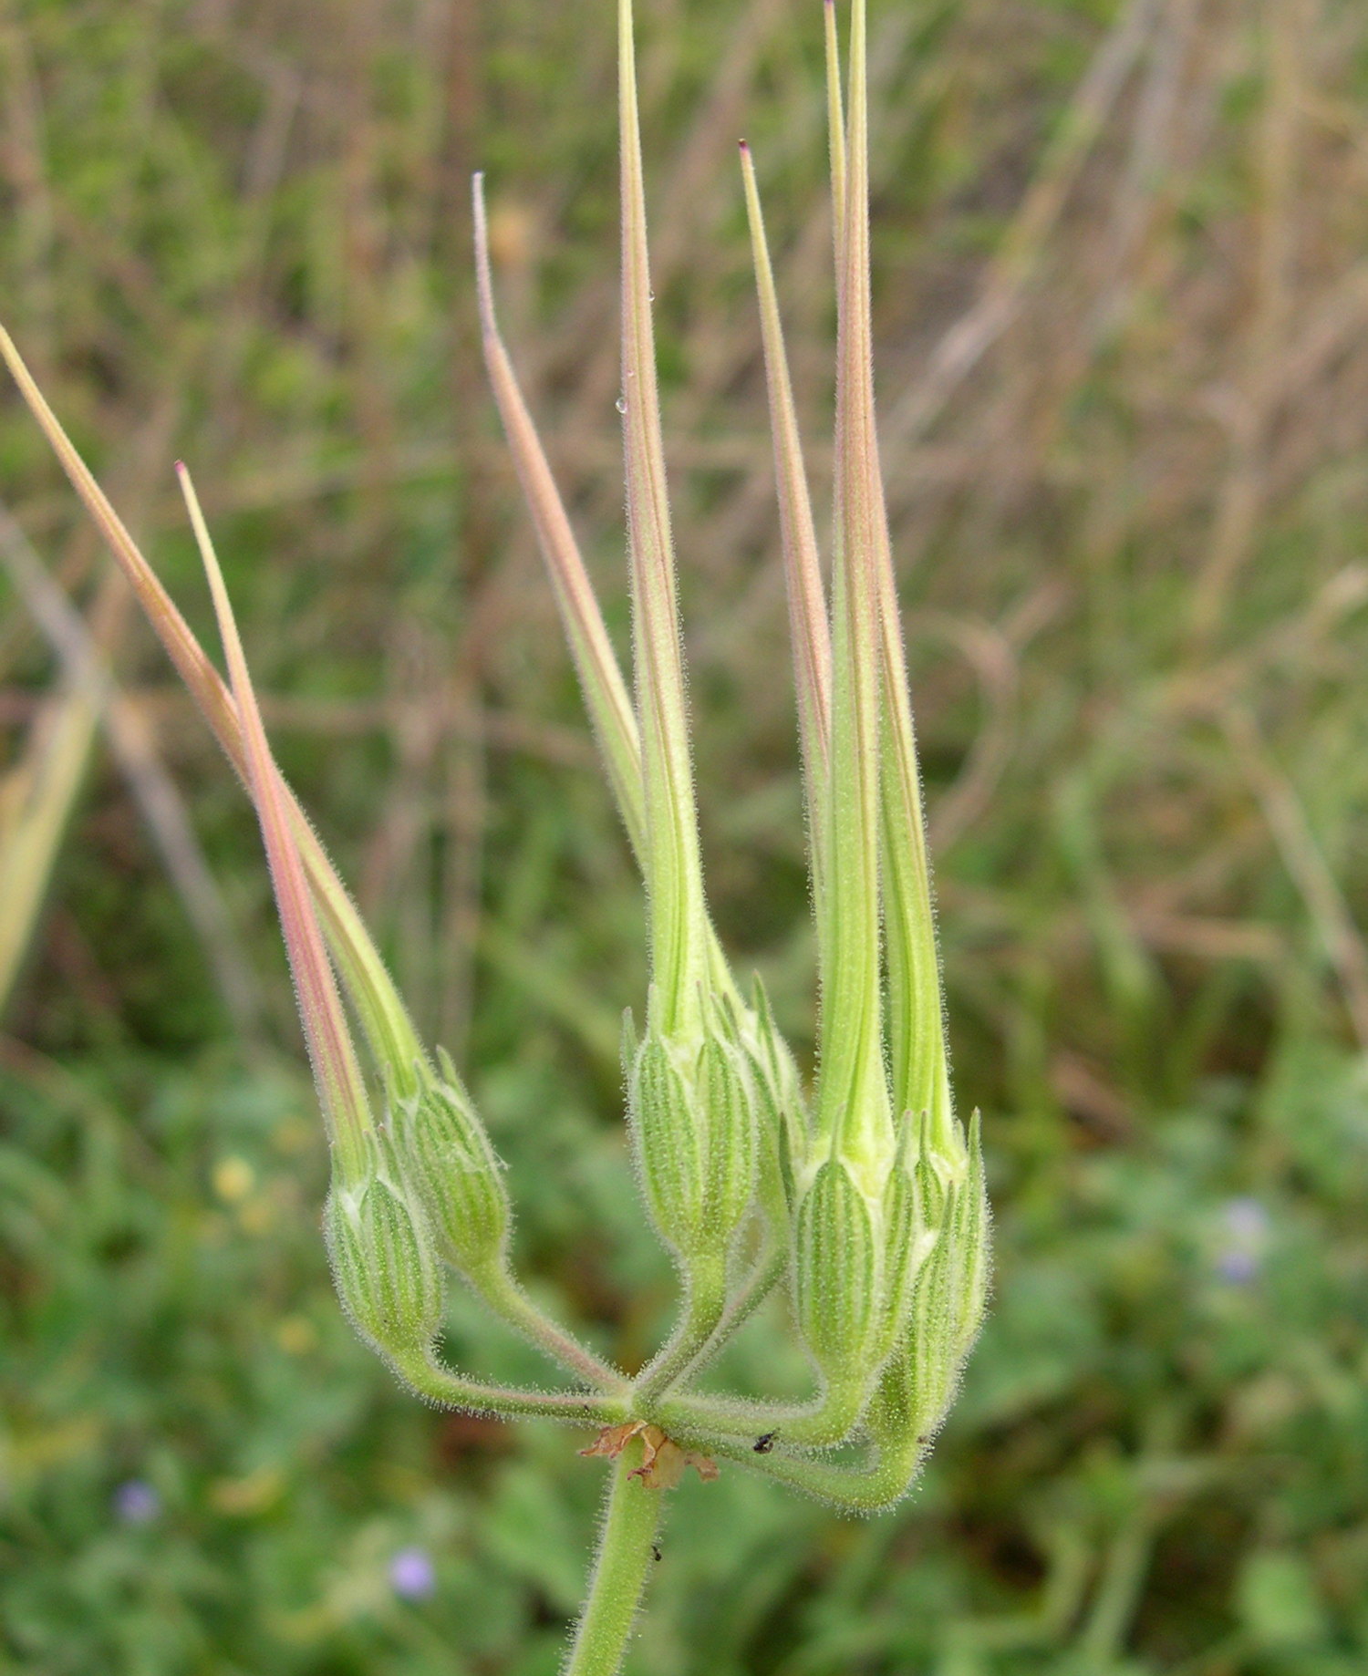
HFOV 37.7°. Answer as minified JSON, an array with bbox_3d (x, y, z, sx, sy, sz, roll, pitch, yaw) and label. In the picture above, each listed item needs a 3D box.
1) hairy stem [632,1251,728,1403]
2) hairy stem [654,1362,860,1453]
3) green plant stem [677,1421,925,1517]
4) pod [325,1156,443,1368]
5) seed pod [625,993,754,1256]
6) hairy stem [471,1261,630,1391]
[{"bbox_3d":[0.000,0.026,0.104,0.003,0.008,0.002,24,8,0],"label":"hairy stem"},{"bbox_3d":[0.004,0.030,0.104,0.011,0.004,0.002,1,9,9],"label":"hairy stem"},{"bbox_3d":[0.006,0.032,0.102,0.013,0.004,0.002,9,12,14],"label":"green plant stem"},{"bbox_3d":[-0.016,0.022,0.104,0.006,0.011,0.006,-11,6,0],"label":"pod"},{"bbox_3d":[0.000,0.015,0.105,0.006,0.014,0.006,-3,6,0],"label":"seed pod"},{"bbox_3d":[-0.007,0.026,0.107,0.011,0.002,0.002,39,0,16],"label":"hairy stem"}]

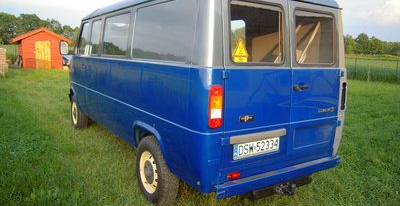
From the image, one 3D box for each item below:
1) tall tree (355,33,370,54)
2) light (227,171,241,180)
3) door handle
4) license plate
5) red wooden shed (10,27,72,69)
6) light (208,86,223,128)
[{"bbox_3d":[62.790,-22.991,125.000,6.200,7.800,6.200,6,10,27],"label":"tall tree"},{"bbox_3d":[0.275,0.591,2.635,0.108,0.055,0.035,-4,10,-33],"label":"light"},{"bbox_3d":[0.901,-0.141,2.908,0.170,0.055,0.050,-4,10,-33],"label":"door handle"},{"bbox_3d":[0.480,0.387,2.750,0.520,0.120,0.015,-4,10,-33],"label":"license plate"},{"bbox_3d":[-11.650,-3.961,23.600,3.650,2.780,3.100,-4,10,-33],"label":"red wooden shed"},{"bbox_3d":[0.116,0.029,2.430,0.113,0.325,0.050,-4,10,-33],"label":"light"}]

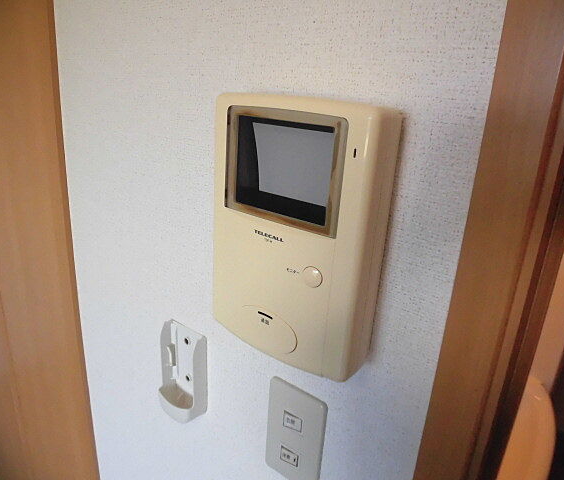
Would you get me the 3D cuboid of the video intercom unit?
[{"bbox_3d":[0.008,-0.004,0.379,0.153,0.226,0.043,17,23,35],"label":"video intercom unit"}]

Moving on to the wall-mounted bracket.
[{"bbox_3d":[-0.124,0.163,0.545,0.066,0.112,0.030,17,23,35],"label":"wall-mounted bracket"}]

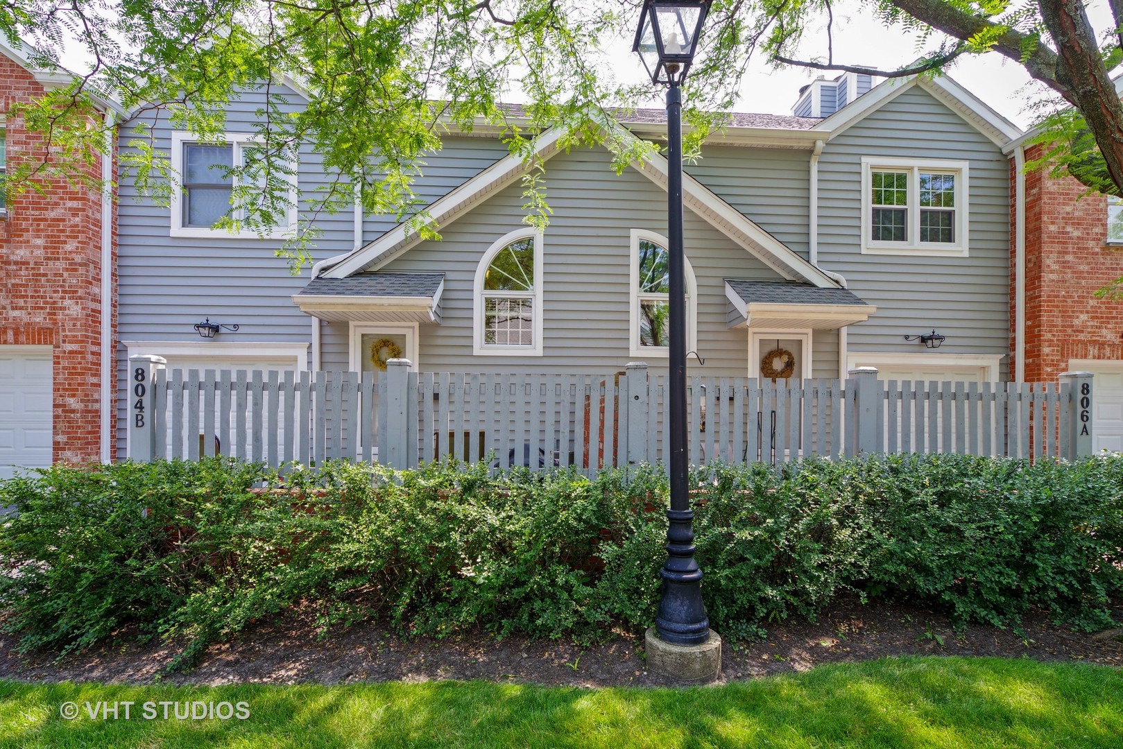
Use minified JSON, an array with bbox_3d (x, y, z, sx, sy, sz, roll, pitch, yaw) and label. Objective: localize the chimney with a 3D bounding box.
[{"bbox_3d":[7.538,-7.324,13.044,1.336,1.330,1.755,1,-3,-4],"label":"chimney"}]

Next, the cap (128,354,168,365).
[{"bbox_3d":[-3.153,-0.119,3.578,0.153,0.056,0.153,1,-3,-4],"label":"cap"}]

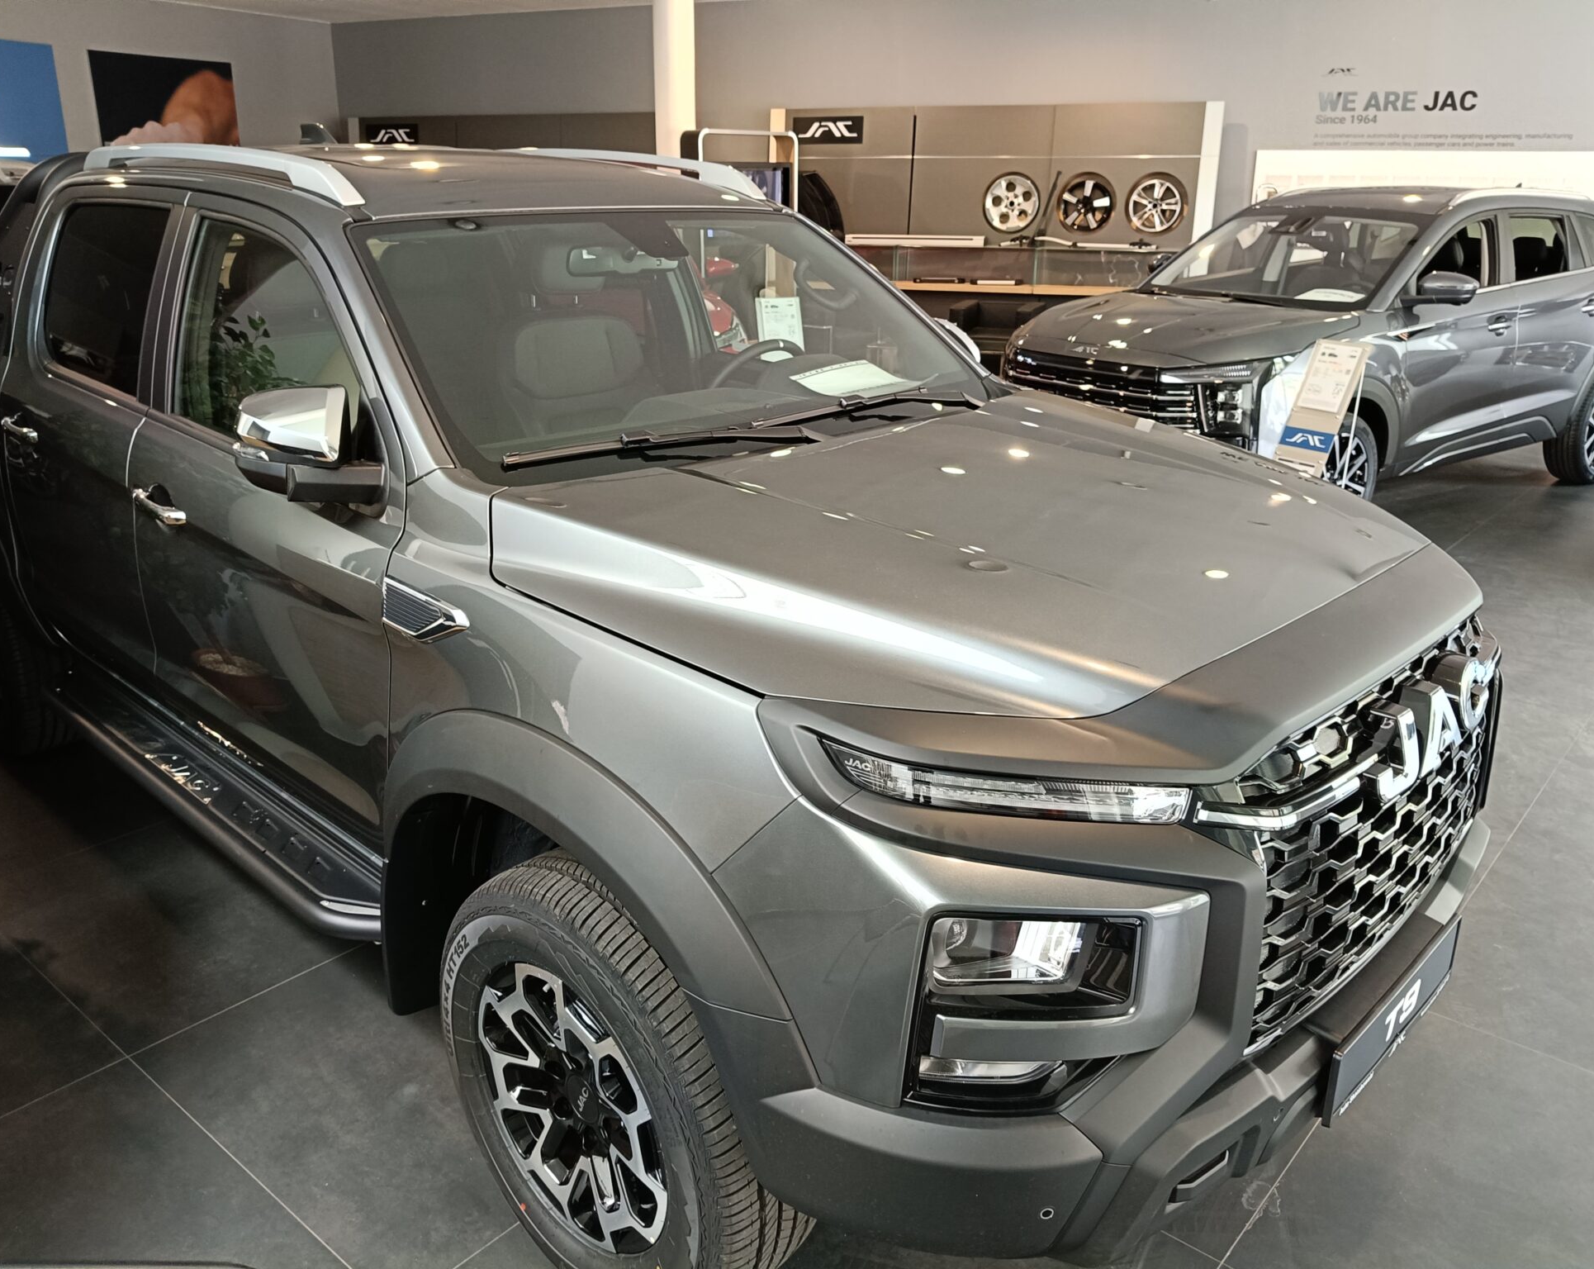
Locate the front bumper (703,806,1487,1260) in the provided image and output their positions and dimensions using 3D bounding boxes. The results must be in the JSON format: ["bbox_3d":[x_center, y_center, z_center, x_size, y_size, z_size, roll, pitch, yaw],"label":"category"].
[{"bbox_3d":[0.746,0.381,2.134,0.600,0.640,1.900,18,26,41],"label":"front bumper"}]

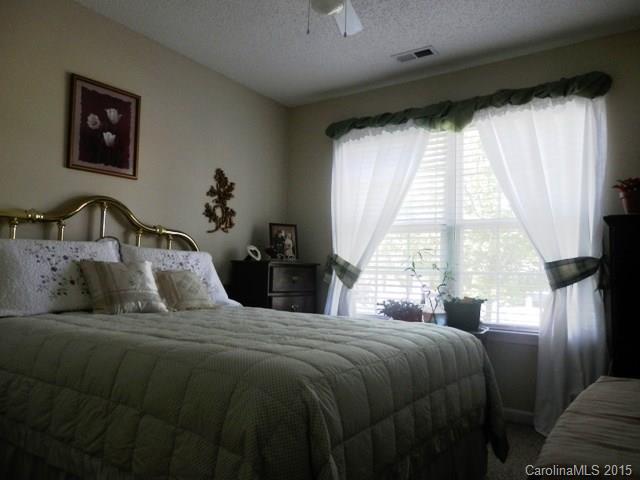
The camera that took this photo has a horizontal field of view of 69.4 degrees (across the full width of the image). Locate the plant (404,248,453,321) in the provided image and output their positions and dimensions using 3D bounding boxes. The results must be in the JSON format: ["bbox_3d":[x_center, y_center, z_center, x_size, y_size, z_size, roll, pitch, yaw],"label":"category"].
[{"bbox_3d":[0.724,0.334,3.137,0.310,0.540,0.250,-2,-4,32],"label":"plant"}]

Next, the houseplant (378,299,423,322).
[{"bbox_3d":[0.562,0.504,3.227,0.290,0.210,0.260,-2,-4,32],"label":"houseplant"}]

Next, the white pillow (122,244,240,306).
[{"bbox_3d":[-0.835,0.223,2.748,0.170,0.410,0.700,-35,-21,25],"label":"white pillow"}]

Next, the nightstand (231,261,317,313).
[{"bbox_3d":[-0.326,0.693,3.471,0.400,1.040,0.570,-2,-5,38],"label":"nightstand"}]

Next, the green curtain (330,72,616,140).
[{"bbox_3d":[0.892,-0.853,3.277,2.010,0.250,0.150,-2,-4,32],"label":"green curtain"}]

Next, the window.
[{"bbox_3d":[0.921,-0.125,3.304,1.650,1.430,0.100,-2,-4,32],"label":"window"}]

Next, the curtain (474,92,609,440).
[{"bbox_3d":[1.371,0.144,2.907,0.790,2.050,0.130,-2,-4,32],"label":"curtain"}]

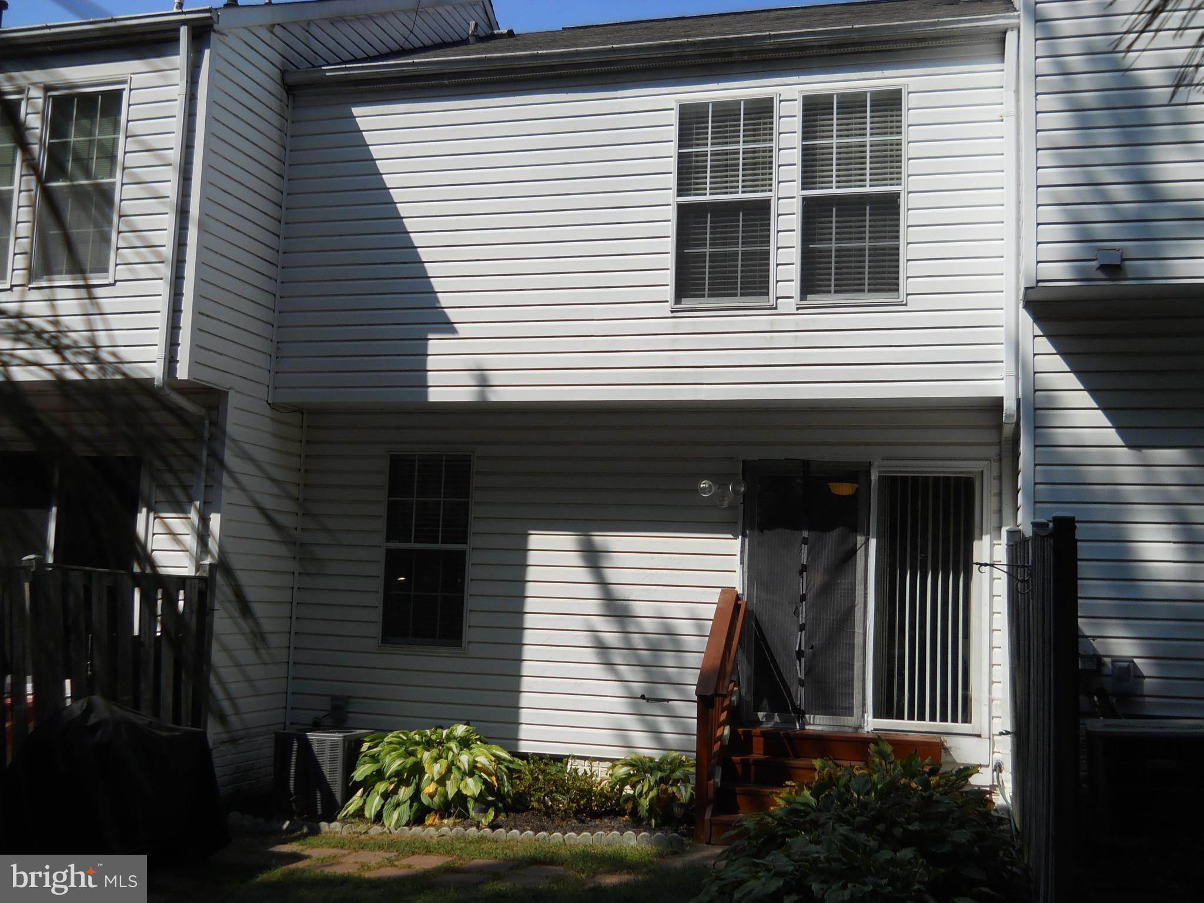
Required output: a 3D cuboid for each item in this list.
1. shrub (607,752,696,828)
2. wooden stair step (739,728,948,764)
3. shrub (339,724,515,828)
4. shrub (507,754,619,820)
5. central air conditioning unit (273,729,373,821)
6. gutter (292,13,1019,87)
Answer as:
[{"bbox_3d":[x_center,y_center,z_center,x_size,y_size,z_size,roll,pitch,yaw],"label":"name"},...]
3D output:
[{"bbox_3d":[0.405,2.511,9.589,0.720,0.545,0.650,0,-6,15],"label":"shrub"},{"bbox_3d":[1.756,2.199,9.613,1.490,0.180,0.320,0,-6,15],"label":"wooden stair step"},{"bbox_3d":[-1.358,2.475,9.969,1.380,0.670,0.980,0,-6,15],"label":"shrub"},{"bbox_3d":[-0.270,2.569,9.888,0.880,0.480,0.540,0,-6,15],"label":"shrub"},{"bbox_3d":[-2.227,2.551,10.277,0.590,0.635,0.590,0,-6,15],"label":"central air conditioning unit"},{"bbox_3d":[0.167,-3.128,10.095,5.905,0.095,0.135,0,-6,15],"label":"gutter"}]

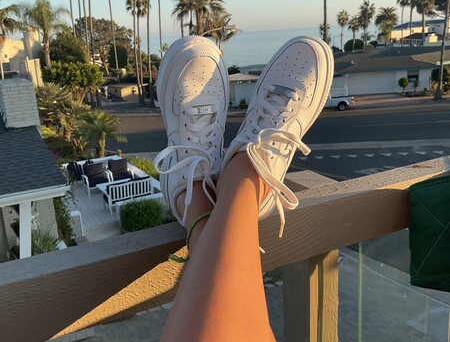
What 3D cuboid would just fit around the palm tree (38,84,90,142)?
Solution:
[{"bbox_3d":[-7.310,-2.477,22.895,2.500,2.989,2.500,-3,15,0],"label":"palm tree"}]

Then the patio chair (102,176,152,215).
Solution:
[{"bbox_3d":[-2.872,0.677,14.701,1.220,0.860,0.700,-12,17,-28],"label":"patio chair"}]

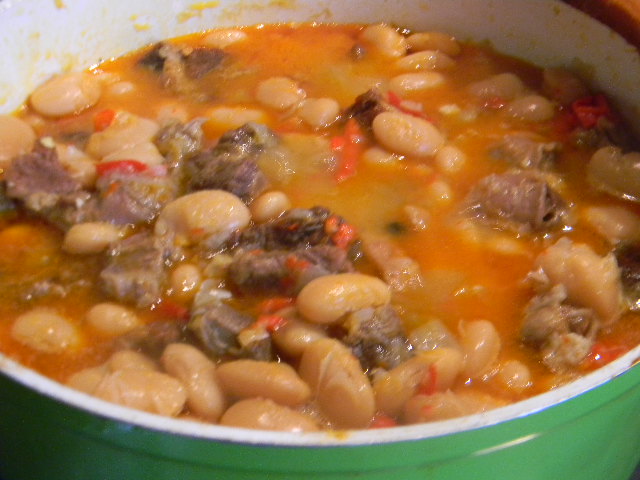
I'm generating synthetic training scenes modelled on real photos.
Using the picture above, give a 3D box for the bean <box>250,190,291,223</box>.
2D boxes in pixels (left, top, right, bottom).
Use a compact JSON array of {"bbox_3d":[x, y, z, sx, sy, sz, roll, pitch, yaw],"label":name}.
[{"bbox_3d":[-0.016,-0.011,0.343,0.012,0.010,0.016,28,47,30],"label":"bean"}]

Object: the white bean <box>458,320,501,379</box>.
[{"bbox_3d":[0.041,0.028,0.268,0.011,0.009,0.019,12,40,15],"label":"white bean"}]

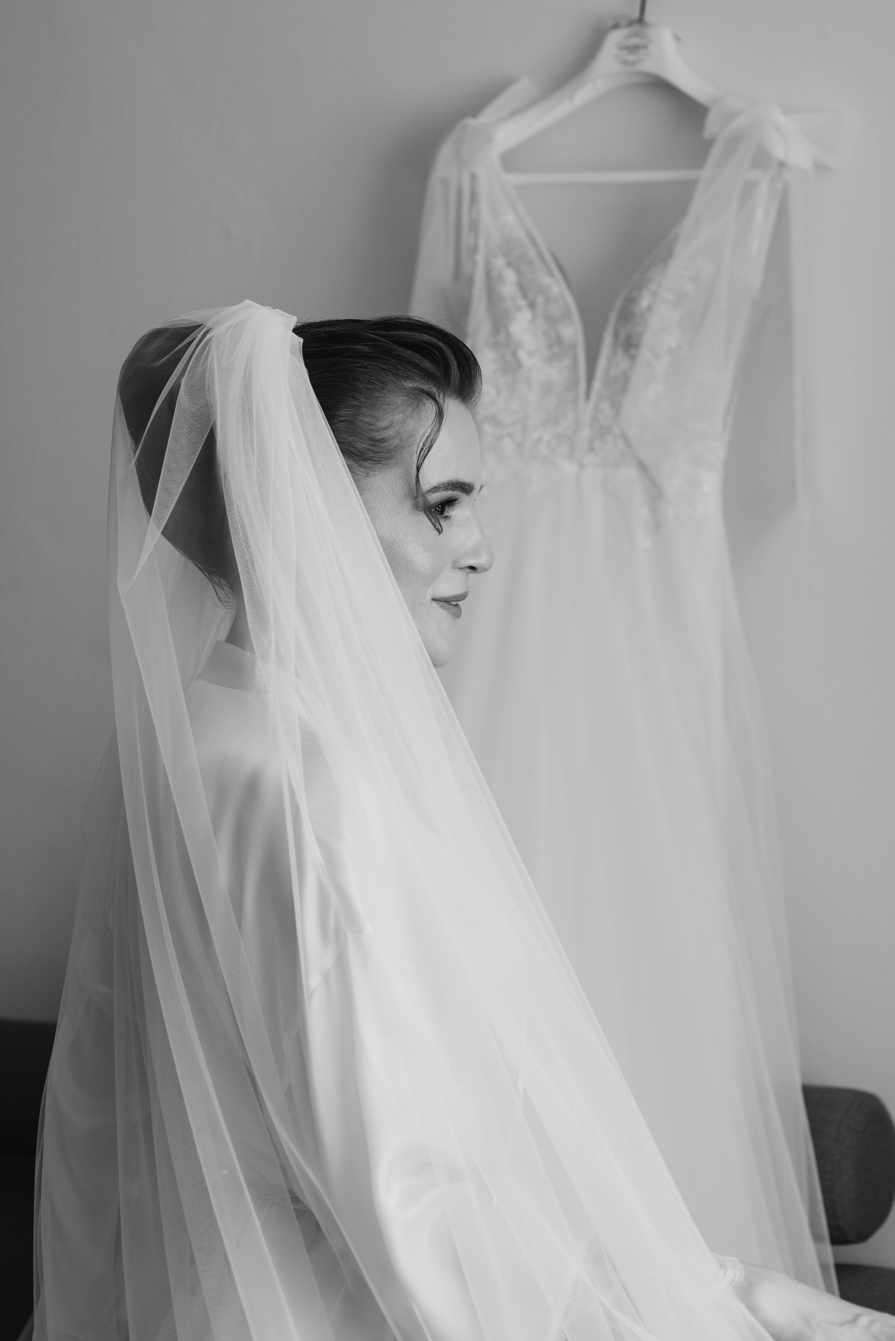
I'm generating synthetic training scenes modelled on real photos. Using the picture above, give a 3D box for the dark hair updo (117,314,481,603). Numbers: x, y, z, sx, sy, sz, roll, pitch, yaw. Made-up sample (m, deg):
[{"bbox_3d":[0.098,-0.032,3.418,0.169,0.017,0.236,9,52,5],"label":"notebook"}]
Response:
[{"bbox_3d":[-0.100,-0.144,2.150,0.243,0.197,0.180,2,1,10],"label":"dark hair updo"}]

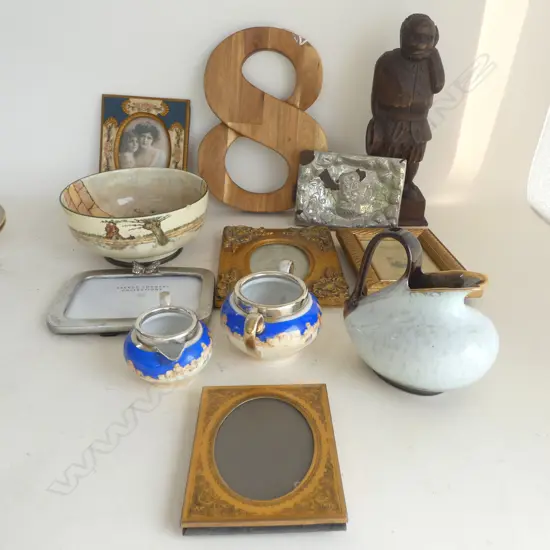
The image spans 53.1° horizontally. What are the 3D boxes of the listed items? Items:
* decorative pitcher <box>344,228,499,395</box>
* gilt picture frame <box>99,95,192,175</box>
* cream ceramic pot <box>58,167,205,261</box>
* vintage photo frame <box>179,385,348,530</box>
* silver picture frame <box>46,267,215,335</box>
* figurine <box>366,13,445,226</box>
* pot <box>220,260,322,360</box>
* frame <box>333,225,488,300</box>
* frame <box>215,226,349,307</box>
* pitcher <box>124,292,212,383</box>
[{"bbox_3d":[0.153,0.025,0.555,0.155,0.159,0.150,0,29,0],"label":"decorative pitcher"},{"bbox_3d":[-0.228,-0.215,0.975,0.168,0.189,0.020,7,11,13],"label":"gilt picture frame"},{"bbox_3d":[-0.197,-0.079,0.808,0.206,0.096,0.206,0,29,0],"label":"cream ceramic pot"},{"bbox_3d":[-0.009,0.152,0.474,0.121,0.016,0.152,-1,29,-1],"label":"vintage photo frame"},{"bbox_3d":[-0.169,0.029,0.686,0.188,0.020,0.139,-1,29,-3],"label":"silver picture frame"},{"bbox_3d":[0.197,-0.242,0.877,0.117,0.318,0.098,-1,29,-3],"label":"figurine"},{"bbox_3d":[-0.004,0.044,0.612,0.113,0.070,0.152,10,30,15],"label":"pot"},{"bbox_3d":[0.182,-0.018,0.782,0.146,0.017,0.196,-2,29,-4],"label":"frame"},{"bbox_3d":[0.006,-0.016,0.772,0.170,0.018,0.203,0,31,-2],"label":"frame"},{"bbox_3d":[-0.111,0.071,0.575,0.091,0.056,0.124,-6,30,-13],"label":"pitcher"}]

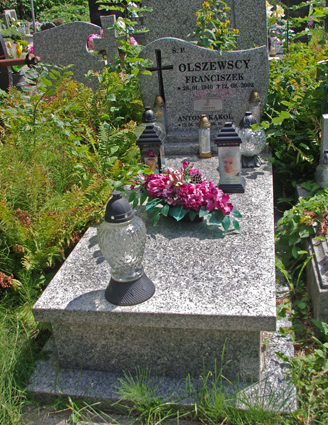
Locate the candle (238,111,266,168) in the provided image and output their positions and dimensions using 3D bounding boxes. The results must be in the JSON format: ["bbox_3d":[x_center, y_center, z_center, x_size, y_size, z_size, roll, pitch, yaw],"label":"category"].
[{"bbox_3d":[0.505,-0.420,2.763,0.150,0.316,0.150,0,26,12],"label":"candle"}]

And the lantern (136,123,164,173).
[{"bbox_3d":[-0.054,-0.298,2.593,0.141,0.348,0.142,0,26,12],"label":"lantern"}]

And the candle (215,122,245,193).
[{"bbox_3d":[0.346,-0.292,2.485,0.141,0.351,0.142,0,26,12],"label":"candle"}]

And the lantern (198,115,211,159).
[{"bbox_3d":[0.249,-0.469,2.925,0.070,0.255,0.070,0,26,12],"label":"lantern"}]

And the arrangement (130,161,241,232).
[{"bbox_3d":[0.110,-0.099,2.248,0.499,0.249,0.292,0,26,12],"label":"arrangement"}]

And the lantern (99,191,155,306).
[{"bbox_3d":[-0.137,0.108,1.681,0.185,0.402,0.181,0,26,12],"label":"lantern"}]

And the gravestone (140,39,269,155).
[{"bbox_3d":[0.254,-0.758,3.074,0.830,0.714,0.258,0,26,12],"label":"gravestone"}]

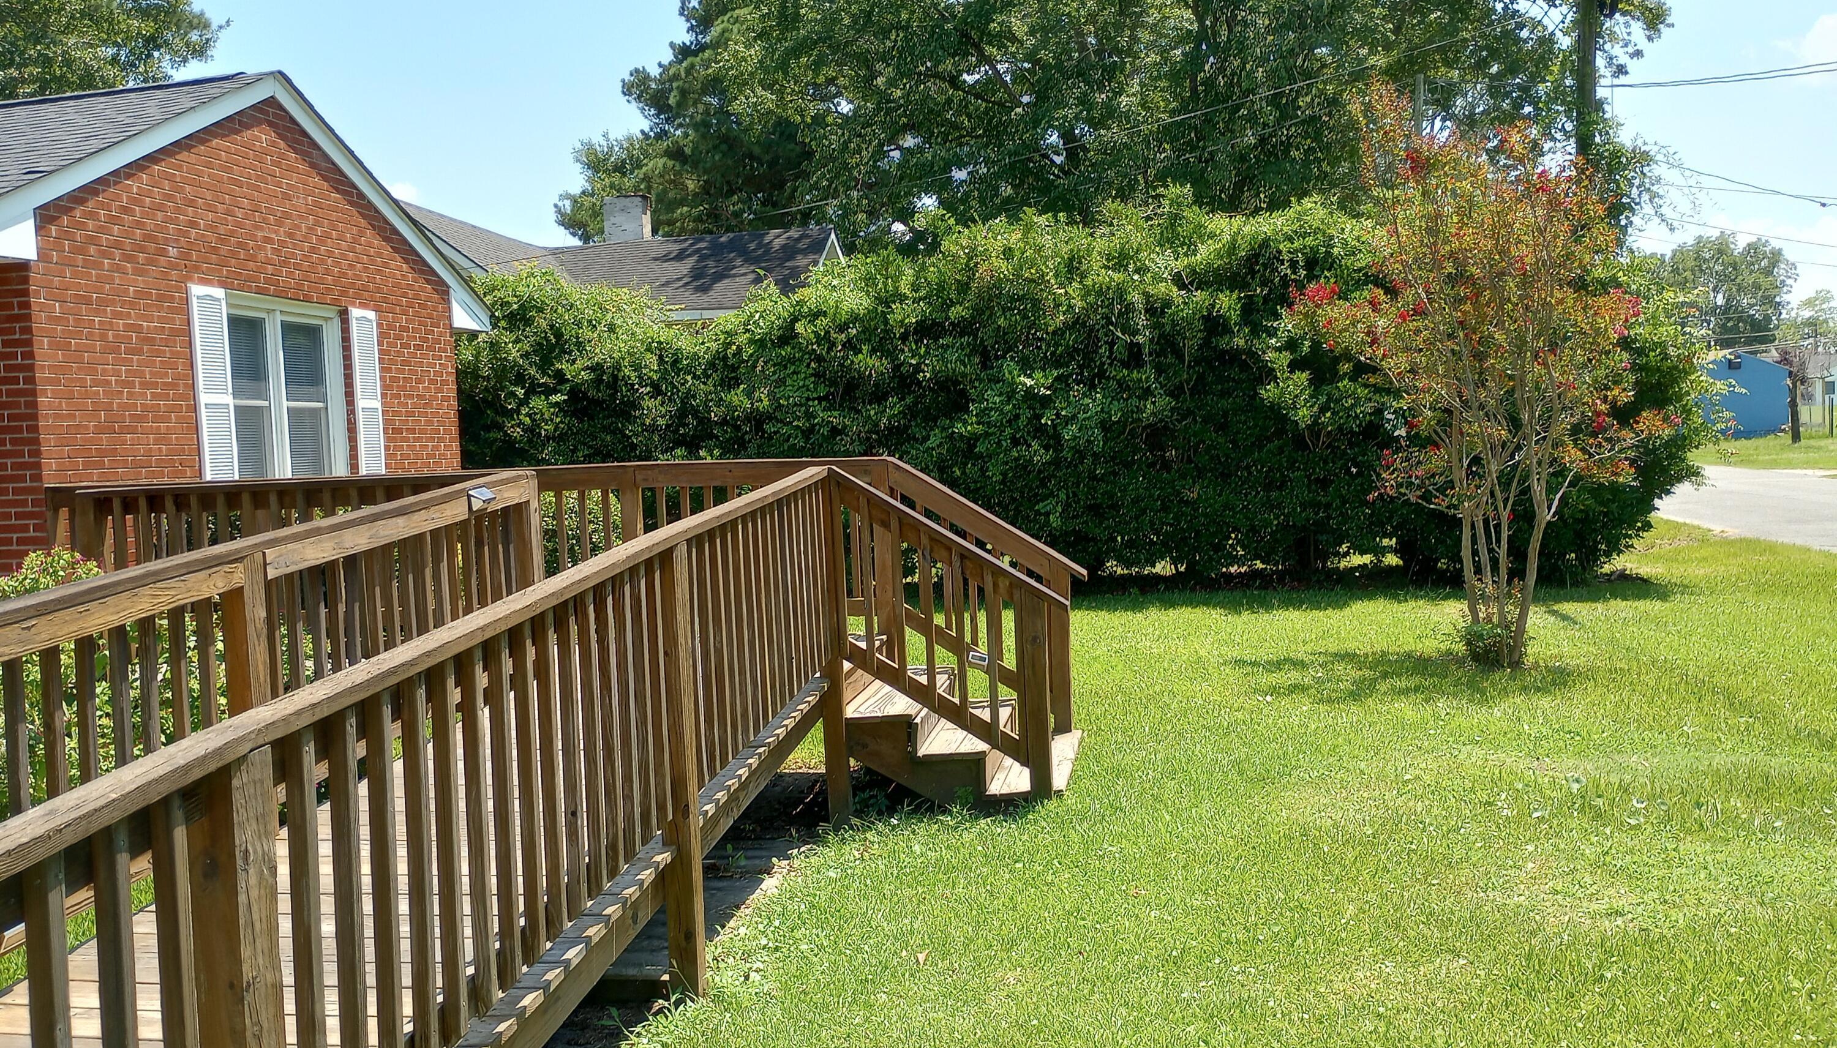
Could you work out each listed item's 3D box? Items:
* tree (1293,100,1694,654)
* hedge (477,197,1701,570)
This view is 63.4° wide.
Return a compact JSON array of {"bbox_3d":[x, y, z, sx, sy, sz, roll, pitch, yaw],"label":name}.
[{"bbox_3d":[3.617,-0.946,9.458,2.550,3.700,2.400,-1,3,21],"label":"tree"},{"bbox_3d":[0.917,-1.423,16.916,14.000,4.150,2.500,-2,3,16],"label":"hedge"}]

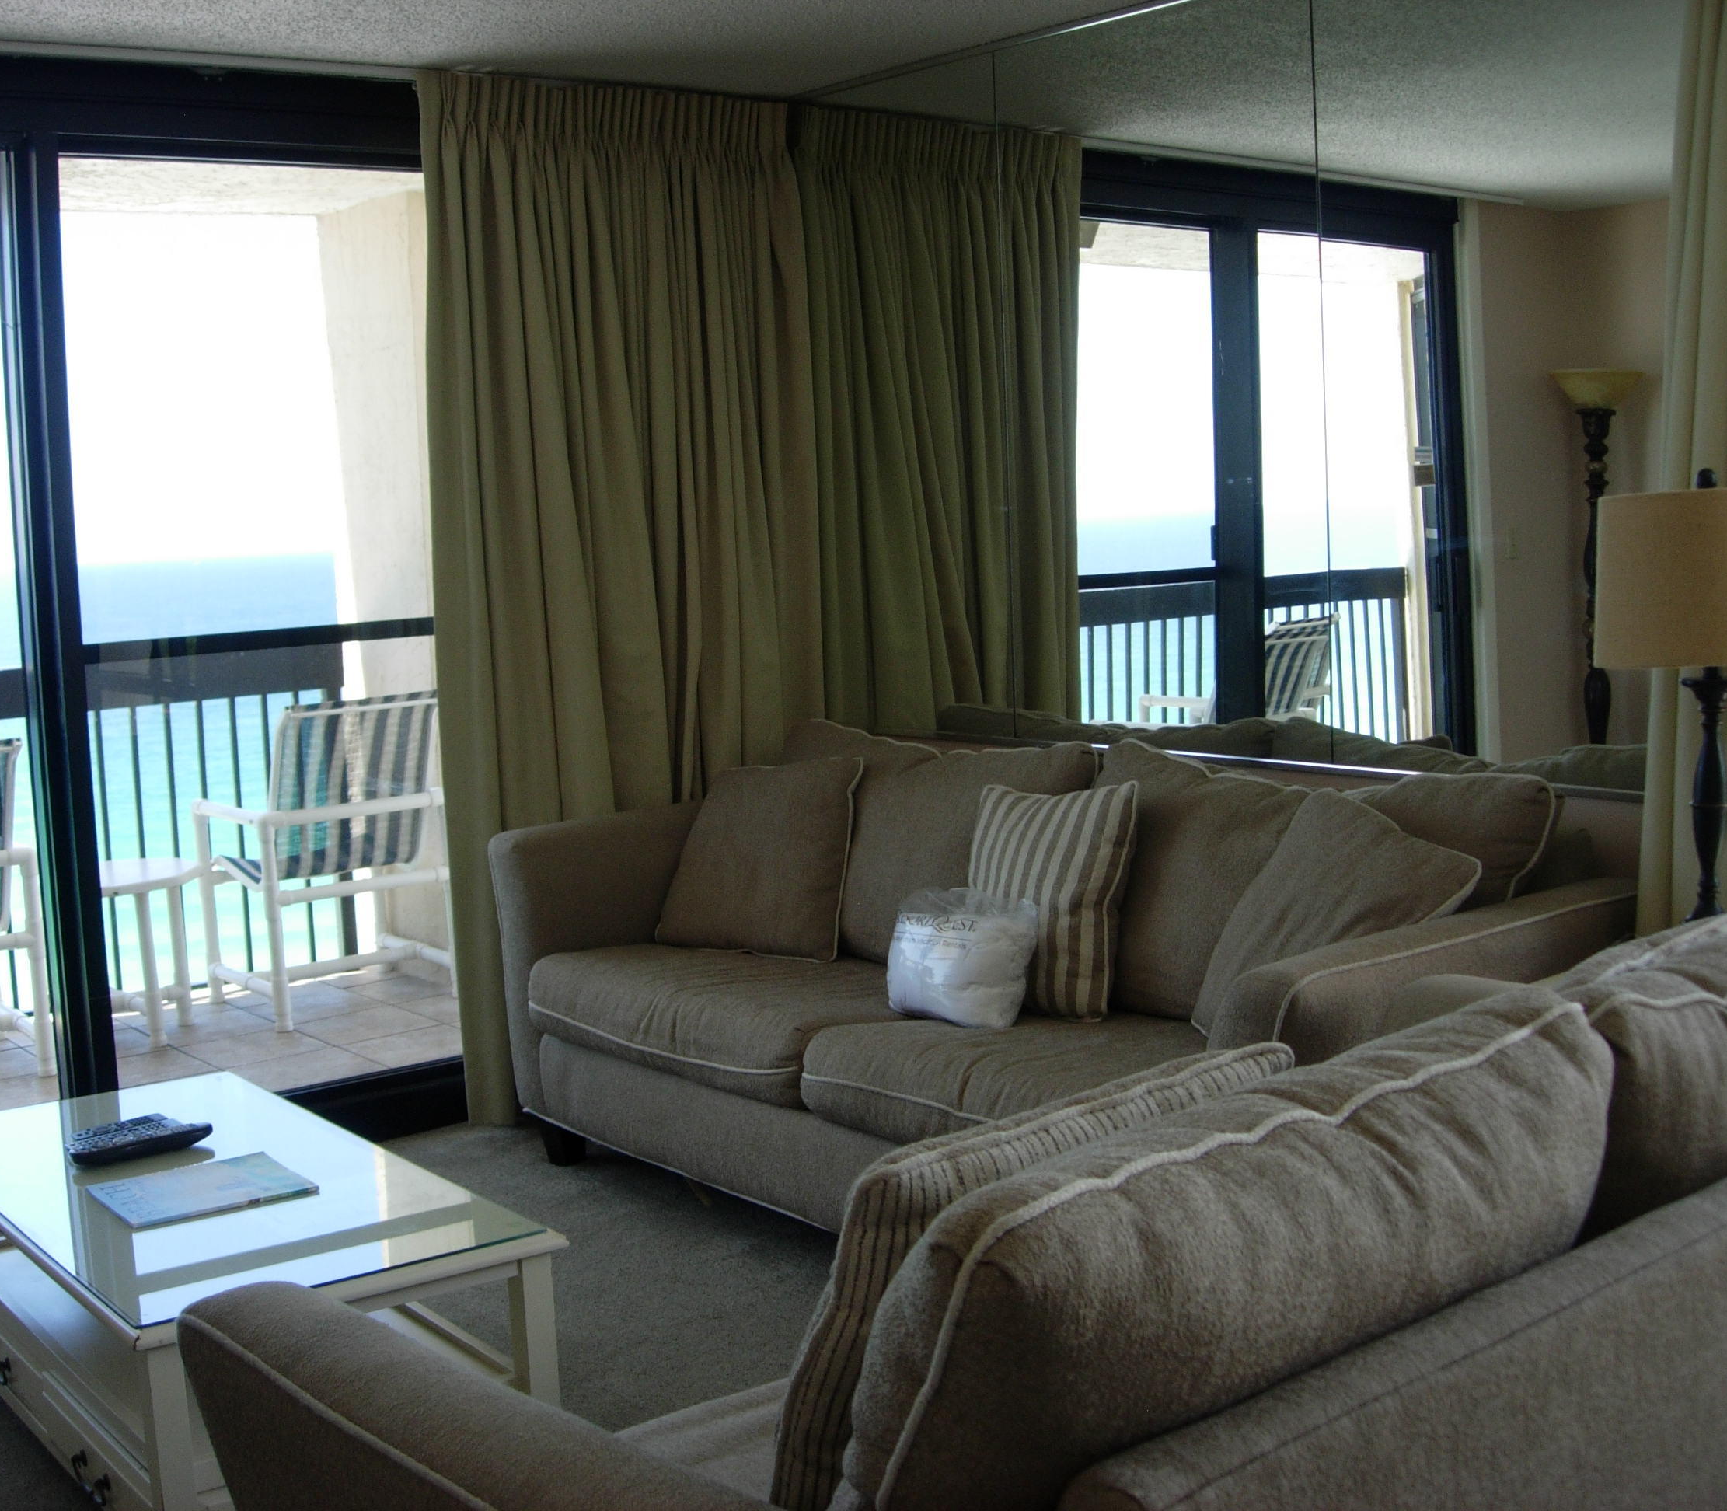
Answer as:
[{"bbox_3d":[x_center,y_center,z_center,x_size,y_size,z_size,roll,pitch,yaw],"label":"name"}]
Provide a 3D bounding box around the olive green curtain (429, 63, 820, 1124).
[{"bbox_3d":[-0.531,-0.379,5.232,1.030,2.363,0.172,-7,7,-35],"label":"olive green curtain"}]

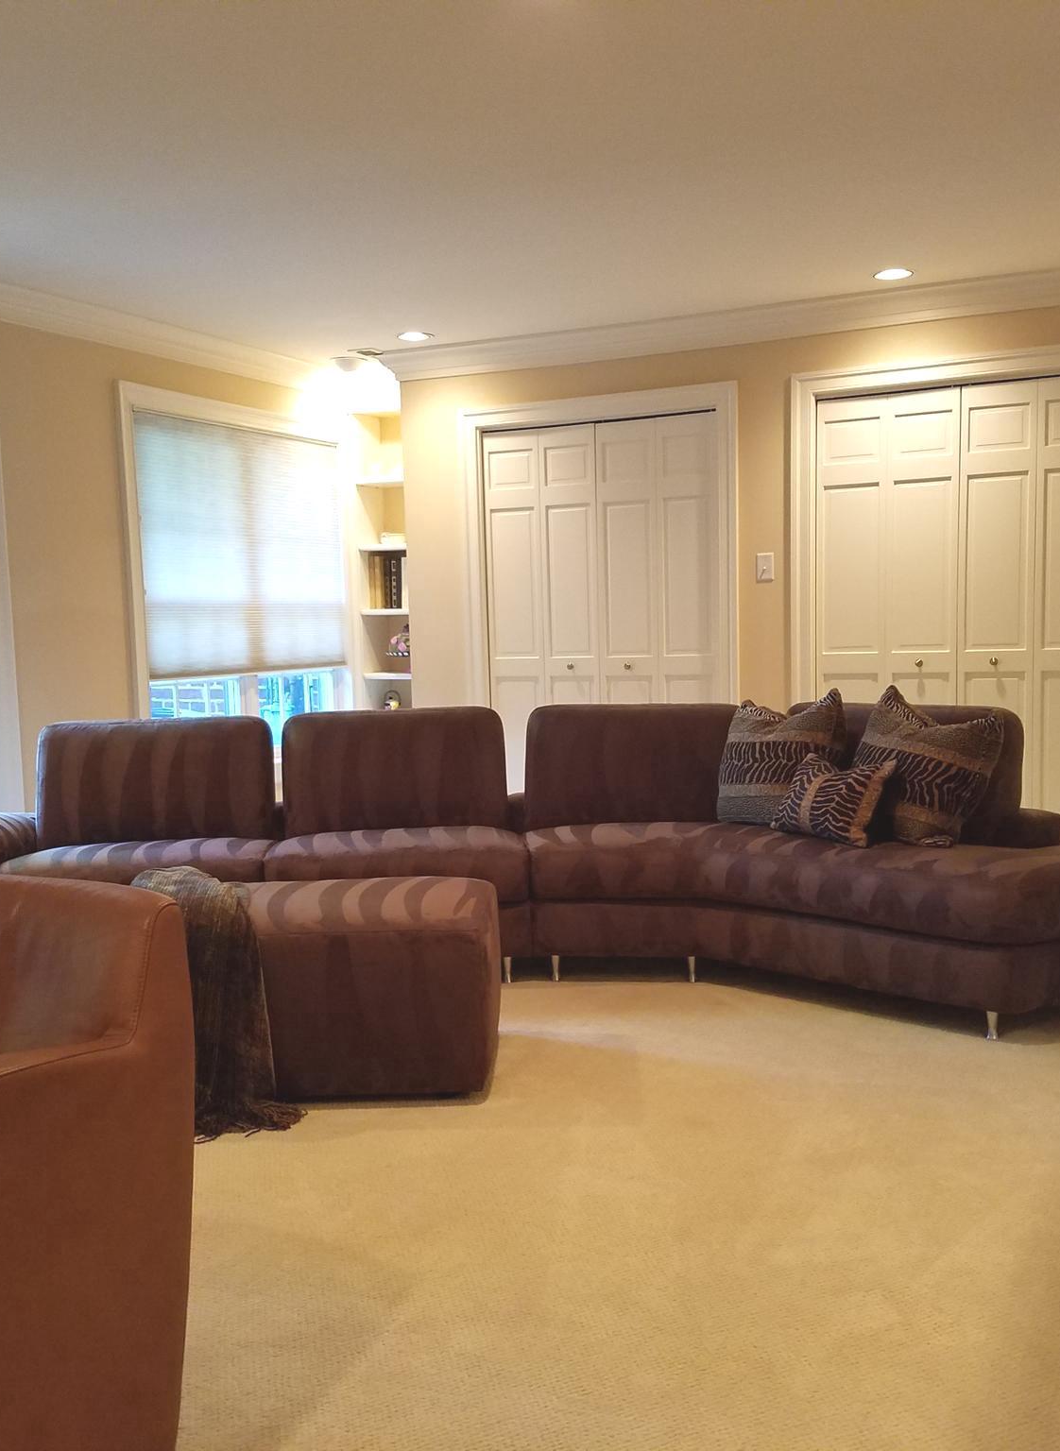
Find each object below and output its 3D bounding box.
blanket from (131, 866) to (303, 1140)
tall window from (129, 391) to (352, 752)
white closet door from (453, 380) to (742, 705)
[{"bbox_3d":[-0.777,0.628,3.535,0.480,0.470,0.750,-2,4,-2],"label":"blanket"},{"bbox_3d":[-1.379,-0.655,7.090,0.110,1.780,1.770,1,5,26],"label":"tall window"},{"bbox_3d":[0.332,-0.502,7.020,1.420,2.140,0.100,1,5,26],"label":"white closet door"}]

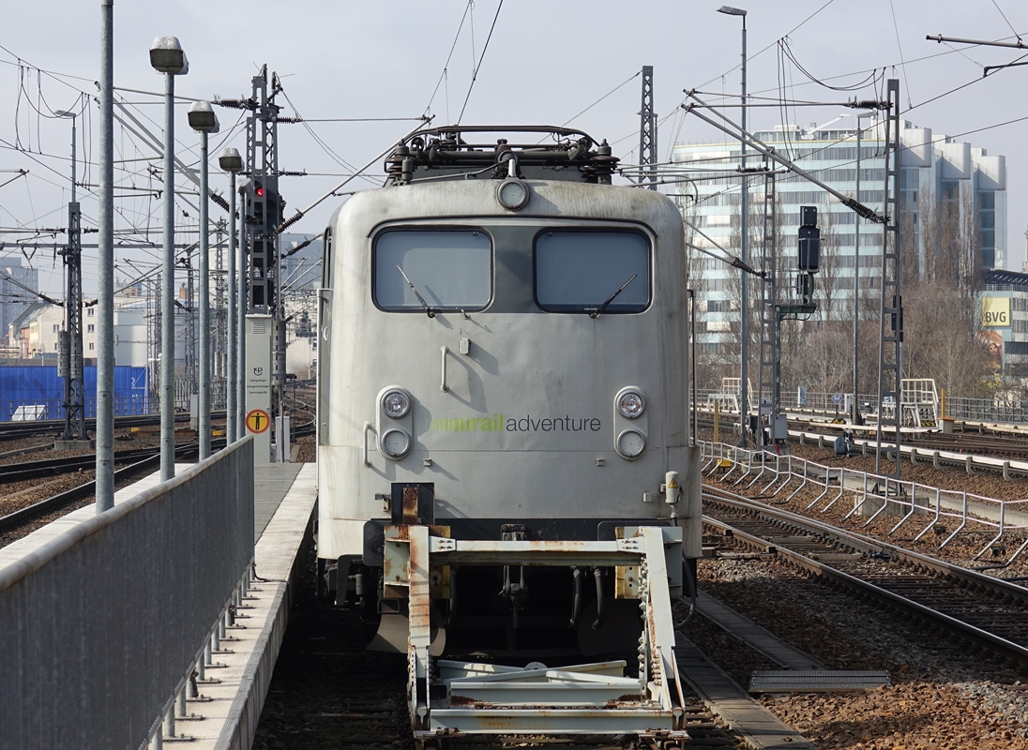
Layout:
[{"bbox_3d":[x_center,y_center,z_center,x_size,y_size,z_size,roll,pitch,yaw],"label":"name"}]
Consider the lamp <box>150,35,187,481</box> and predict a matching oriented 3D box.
[{"bbox_3d":[-3.266,-0.838,29.600,0.360,4.750,0.700,0,0,-3],"label":"lamp"}]

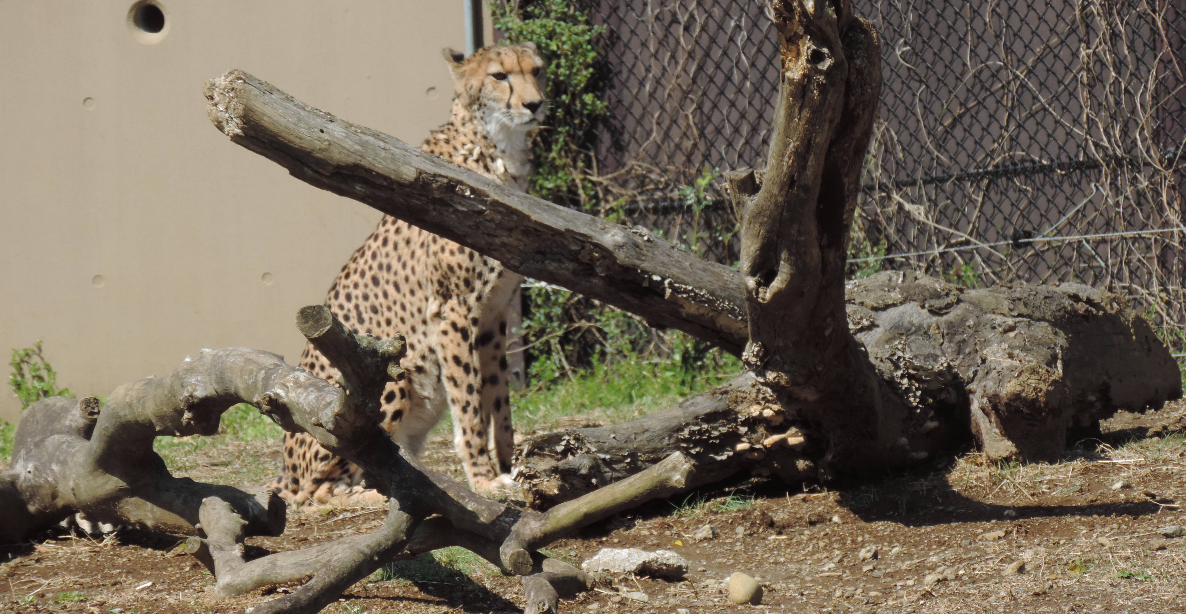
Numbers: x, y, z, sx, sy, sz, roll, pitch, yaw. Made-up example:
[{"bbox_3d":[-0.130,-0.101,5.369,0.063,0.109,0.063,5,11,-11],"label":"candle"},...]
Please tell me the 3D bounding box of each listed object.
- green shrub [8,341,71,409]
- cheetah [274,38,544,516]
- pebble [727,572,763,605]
[{"bbox_3d":[-1.355,0.174,29.400,0.160,0.190,0.160,-3,5,0],"label":"green shrub"},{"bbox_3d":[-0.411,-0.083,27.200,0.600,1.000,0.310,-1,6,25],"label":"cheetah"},{"bbox_3d":[0.322,0.596,25.400,0.085,0.078,0.080,-3,5,0],"label":"pebble"}]

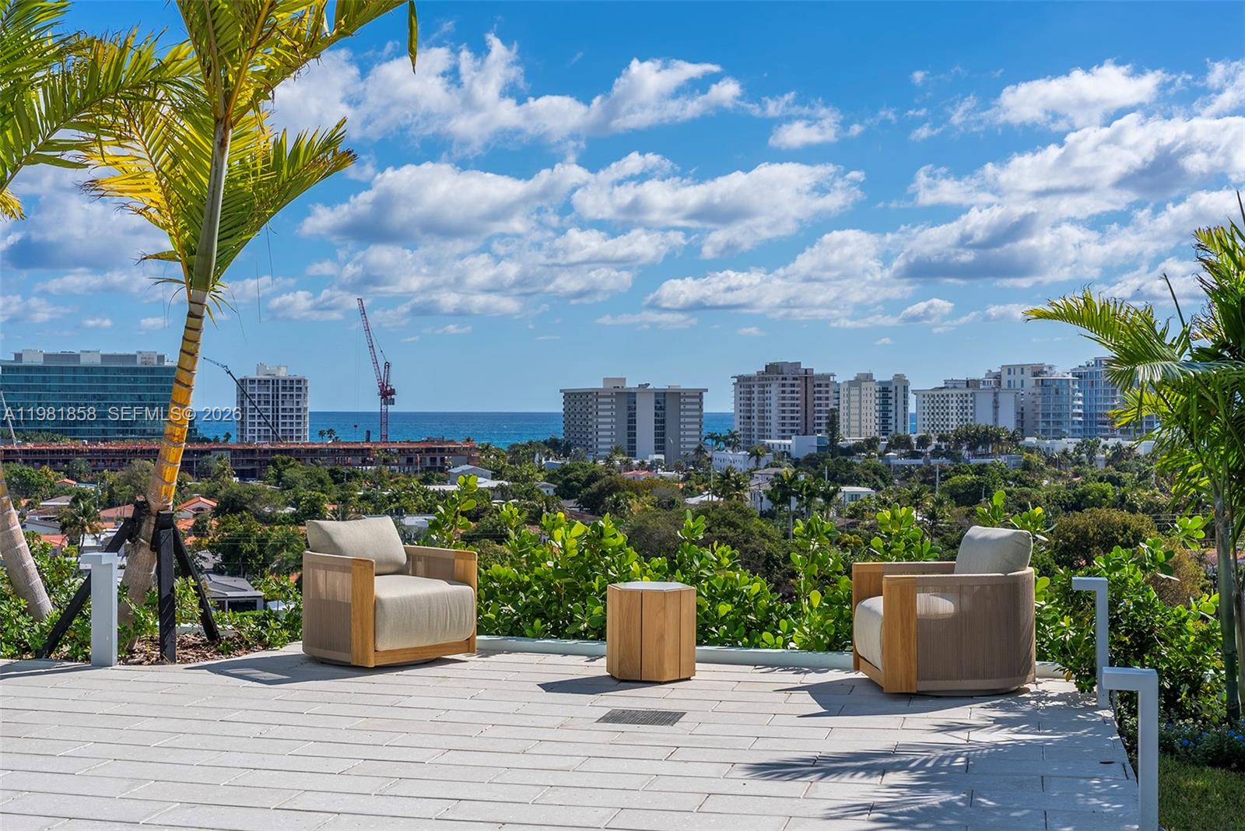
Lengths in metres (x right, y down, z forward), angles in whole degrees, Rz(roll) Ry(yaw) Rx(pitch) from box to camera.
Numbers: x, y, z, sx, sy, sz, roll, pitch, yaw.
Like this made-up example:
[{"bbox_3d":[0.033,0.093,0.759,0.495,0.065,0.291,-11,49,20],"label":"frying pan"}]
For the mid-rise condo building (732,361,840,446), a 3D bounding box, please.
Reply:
[{"bbox_3d":[69.953,-1.180,720.102,28.621,42.779,35.223,0,0,-26],"label":"mid-rise condo building"}]

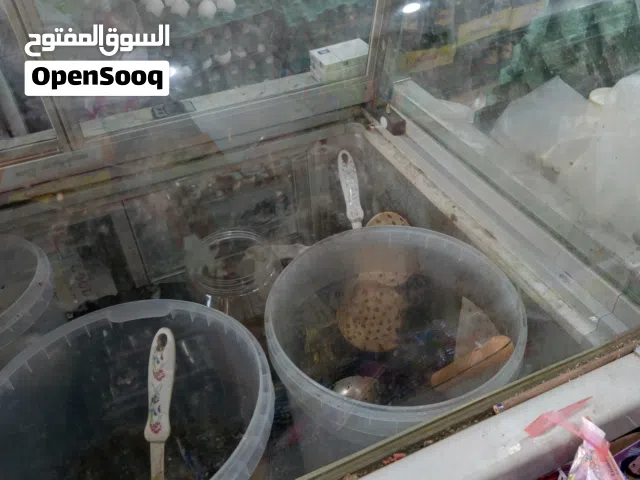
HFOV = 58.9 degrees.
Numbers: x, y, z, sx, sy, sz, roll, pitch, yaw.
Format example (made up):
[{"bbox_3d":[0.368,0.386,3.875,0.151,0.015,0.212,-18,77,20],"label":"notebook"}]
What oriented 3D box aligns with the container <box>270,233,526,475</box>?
[{"bbox_3d":[0.095,0.180,0.750,0.300,0.285,0.300,-5,40,0],"label":"container"}]

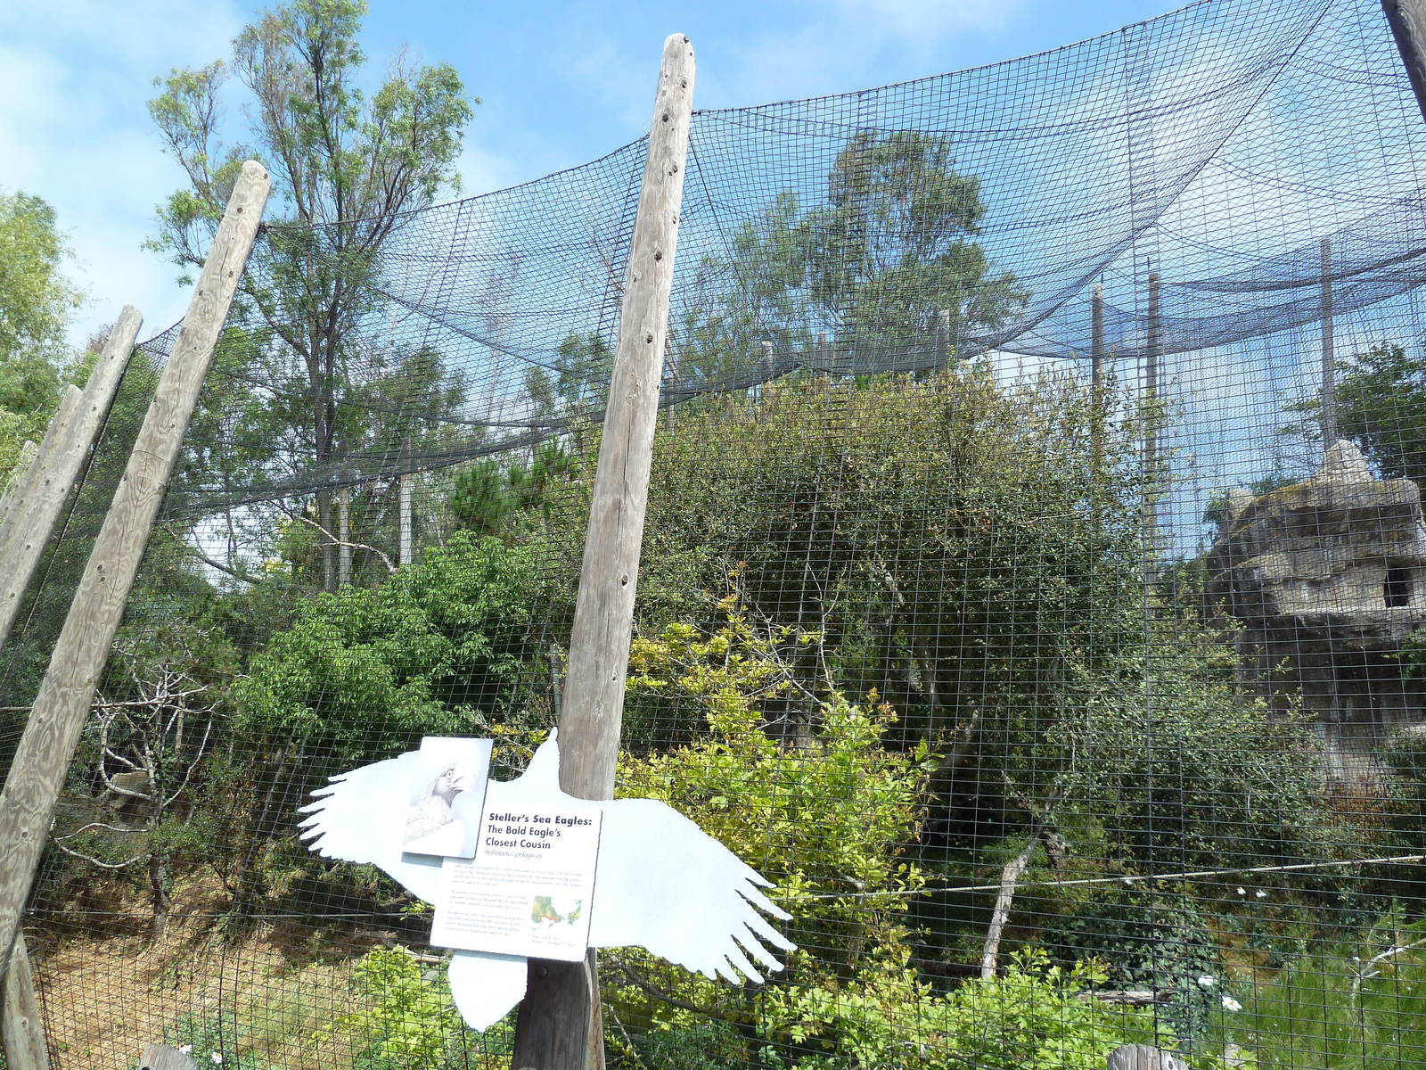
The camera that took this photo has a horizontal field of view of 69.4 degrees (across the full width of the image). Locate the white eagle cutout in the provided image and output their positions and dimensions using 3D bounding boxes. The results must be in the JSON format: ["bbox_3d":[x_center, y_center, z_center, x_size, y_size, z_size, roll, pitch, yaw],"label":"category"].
[{"bbox_3d":[-0.394,0.690,2.106,1.188,0.603,0.030,6,-20,22],"label":"white eagle cutout"}]

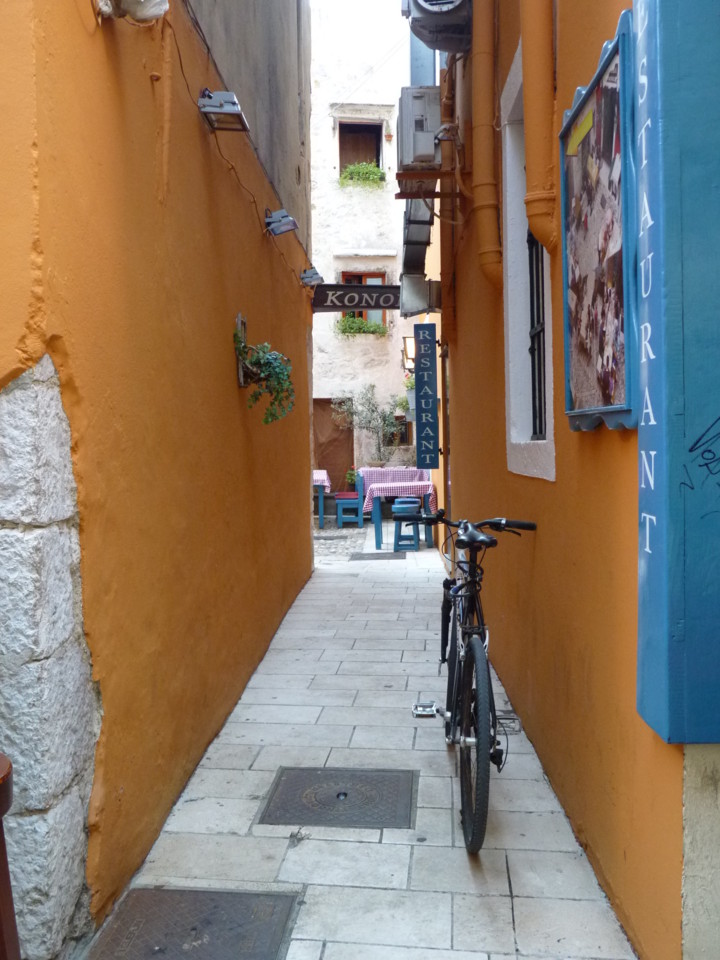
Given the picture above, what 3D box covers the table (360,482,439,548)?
[{"bbox_3d":[0.496,0.433,11.150,0.860,0.770,0.820,-1,2,-5],"label":"table"}]

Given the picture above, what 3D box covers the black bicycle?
[{"bbox_3d":[0.405,0.670,3.400,0.600,1.020,1.700,2,2,2],"label":"black bicycle"}]

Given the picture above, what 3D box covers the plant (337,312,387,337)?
[{"bbox_3d":[0.019,-2.935,16.750,0.950,0.440,0.360,-1,2,-8],"label":"plant"}]

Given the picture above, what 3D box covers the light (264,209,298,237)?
[{"bbox_3d":[-0.499,-1.651,5.680,0.185,0.130,0.230,-1,2,2],"label":"light"}]

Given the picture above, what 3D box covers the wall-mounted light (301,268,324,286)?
[{"bbox_3d":[-0.435,-1.870,8.150,0.210,0.140,0.190,-1,2,2],"label":"wall-mounted light"}]

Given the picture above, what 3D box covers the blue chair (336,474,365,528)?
[{"bbox_3d":[-0.145,0.300,13.500,0.450,0.860,0.430,-1,2,-2],"label":"blue chair"}]

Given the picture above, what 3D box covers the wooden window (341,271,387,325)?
[{"bbox_3d":[0.075,-3.200,15.900,0.800,1.050,0.120,-1,2,-6],"label":"wooden window"}]

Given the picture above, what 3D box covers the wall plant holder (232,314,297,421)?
[{"bbox_3d":[-0.515,-0.560,4.750,0.320,0.530,0.360,-1,2,2],"label":"wall plant holder"}]

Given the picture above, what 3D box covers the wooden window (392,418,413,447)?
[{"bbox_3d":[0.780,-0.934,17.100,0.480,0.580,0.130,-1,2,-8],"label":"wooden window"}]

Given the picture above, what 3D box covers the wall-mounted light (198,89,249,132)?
[{"bbox_3d":[-0.560,-1.530,3.680,0.175,0.115,0.230,-1,2,2],"label":"wall-mounted light"}]

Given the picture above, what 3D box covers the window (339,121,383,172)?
[{"bbox_3d":[0.015,-6.284,16.850,0.850,1.020,0.140,-1,2,-8],"label":"window"}]

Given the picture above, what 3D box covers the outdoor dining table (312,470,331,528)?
[{"bbox_3d":[-0.850,0.320,13.500,0.800,0.780,0.900,-1,2,-3],"label":"outdoor dining table"}]

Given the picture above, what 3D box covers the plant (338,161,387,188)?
[{"bbox_3d":[0.047,-5.749,16.700,0.880,0.450,0.360,-1,2,-8],"label":"plant"}]

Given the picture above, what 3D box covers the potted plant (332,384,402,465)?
[{"bbox_3d":[0.120,-0.920,14.900,1.150,1.330,0.950,-1,2,0],"label":"potted plant"}]

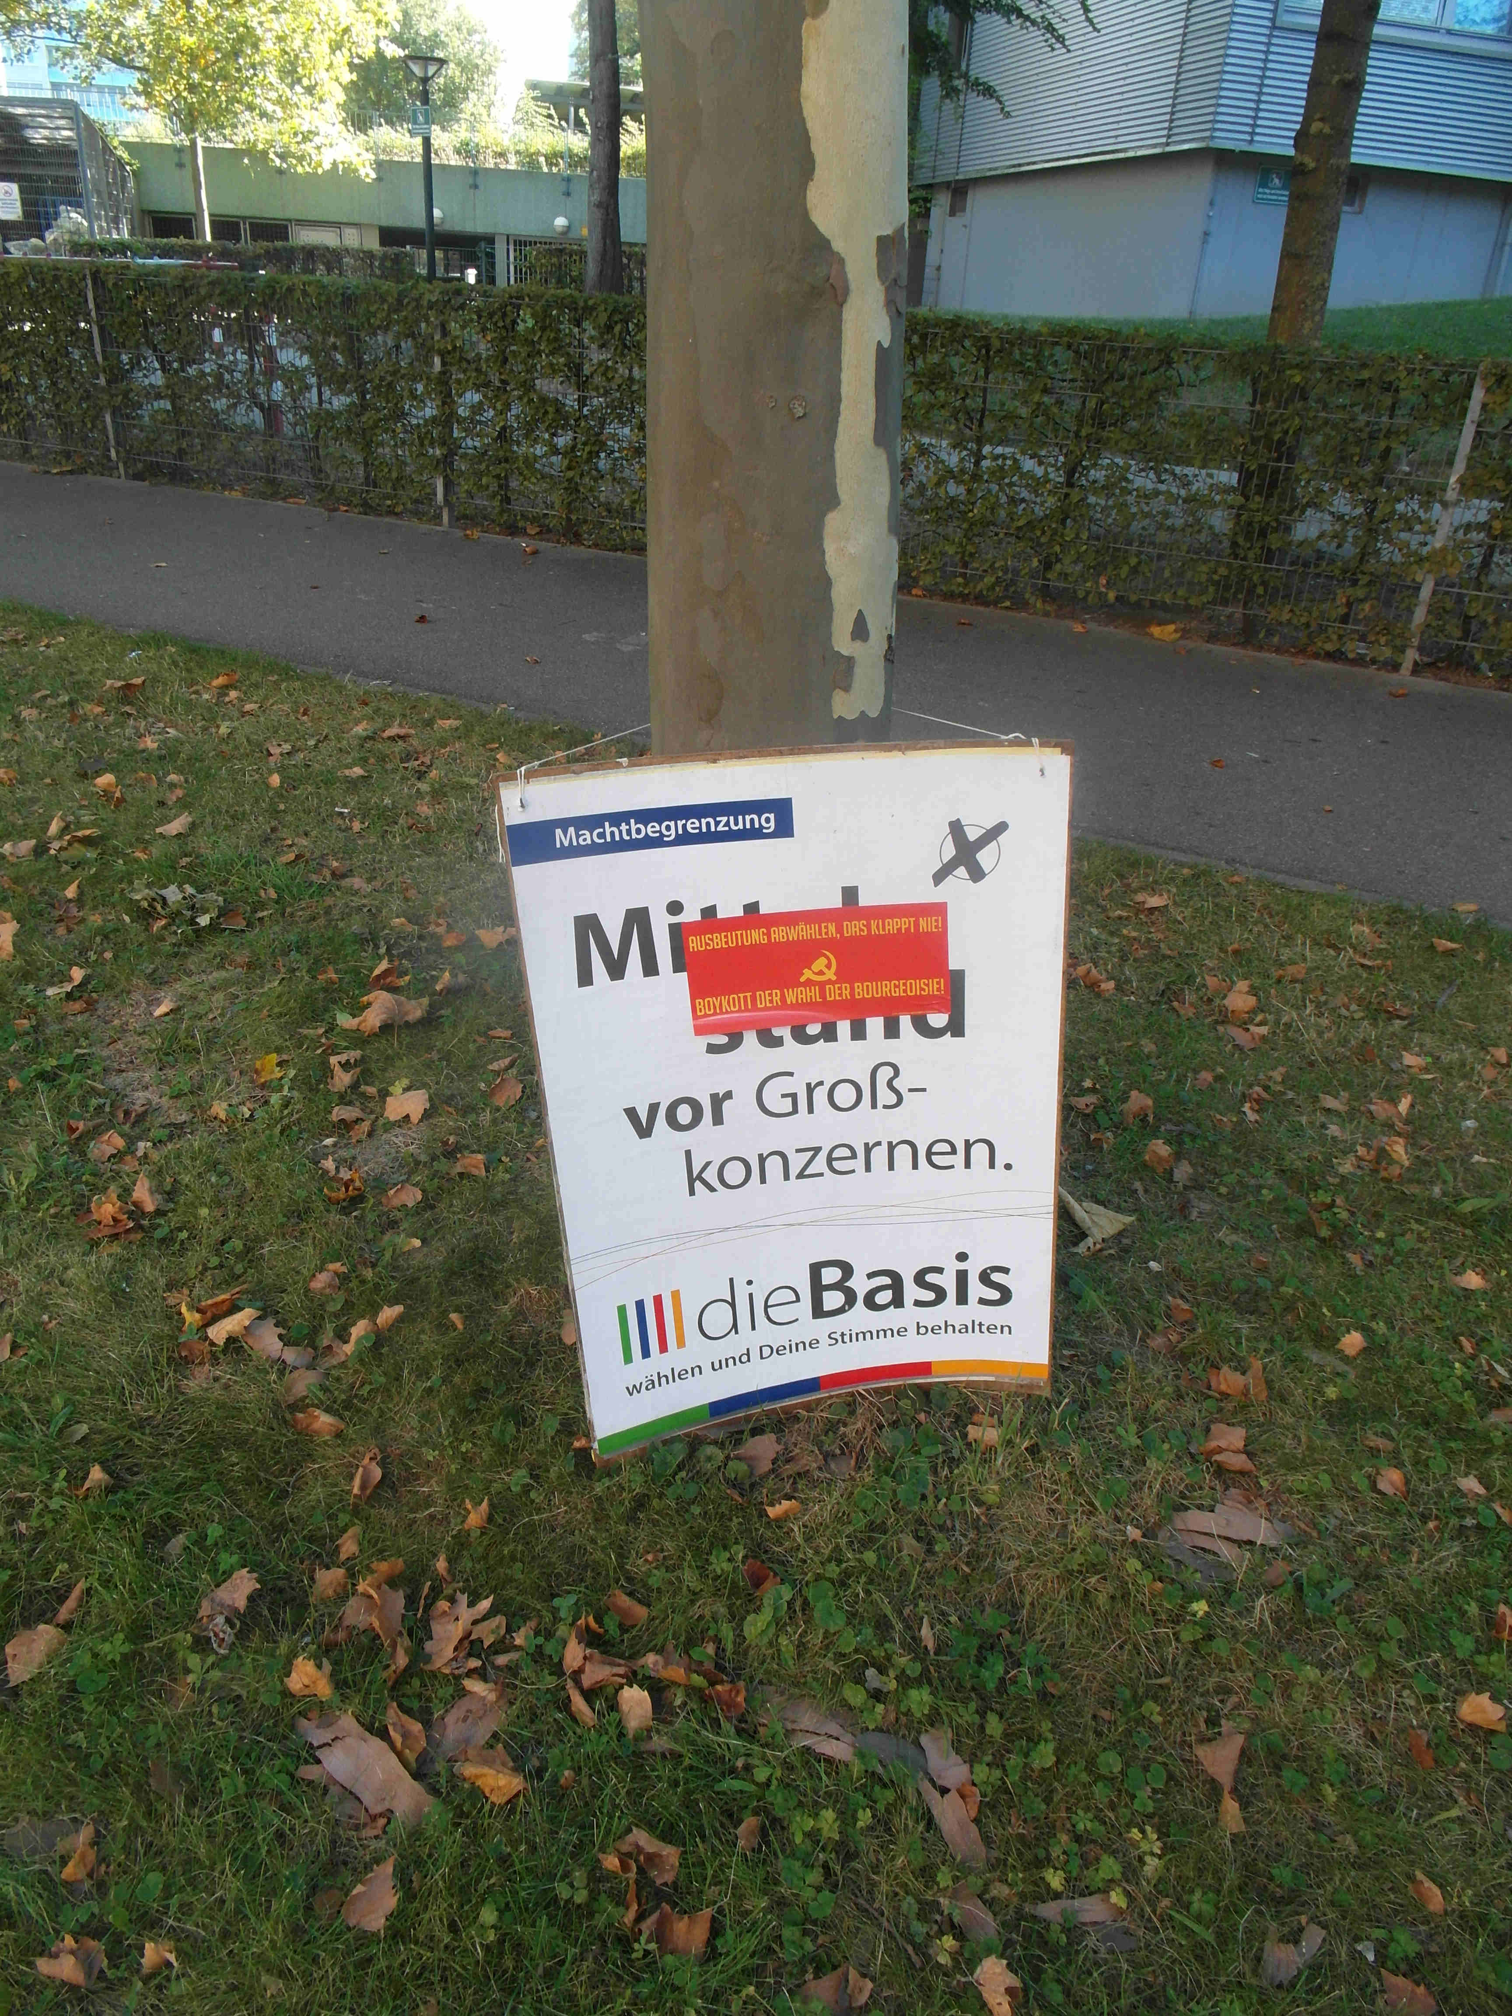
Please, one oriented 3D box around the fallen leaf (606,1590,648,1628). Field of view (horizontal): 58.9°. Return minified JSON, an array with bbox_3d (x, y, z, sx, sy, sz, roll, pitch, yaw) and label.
[{"bbox_3d":[-0.142,0.656,1.466,0.046,0.018,0.026,18,31,24],"label":"fallen leaf"}]

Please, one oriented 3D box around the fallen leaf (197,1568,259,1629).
[{"bbox_3d":[-0.578,0.652,1.477,0.039,0.030,0.069,24,33,35],"label":"fallen leaf"}]

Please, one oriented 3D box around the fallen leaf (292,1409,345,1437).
[{"bbox_3d":[-0.553,0.525,1.692,0.069,0.022,0.026,12,29,14],"label":"fallen leaf"}]

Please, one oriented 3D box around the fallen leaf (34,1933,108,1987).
[{"bbox_3d":[-0.578,0.804,1.133,0.052,0.030,0.032,9,28,12],"label":"fallen leaf"}]

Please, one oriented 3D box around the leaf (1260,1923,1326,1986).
[{"bbox_3d":[0.482,0.856,1.215,0.043,0.025,0.072,23,33,34],"label":"leaf"}]

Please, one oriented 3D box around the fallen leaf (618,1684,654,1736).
[{"bbox_3d":[-0.124,0.725,1.387,0.032,0.030,0.044,-7,28,-20],"label":"fallen leaf"}]

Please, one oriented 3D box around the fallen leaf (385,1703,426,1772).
[{"bbox_3d":[-0.347,0.720,1.330,0.071,0.020,0.031,24,34,35],"label":"fallen leaf"}]

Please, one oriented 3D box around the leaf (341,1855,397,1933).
[{"bbox_3d":[-0.343,0.811,1.221,0.041,0.025,0.059,22,32,33],"label":"leaf"}]

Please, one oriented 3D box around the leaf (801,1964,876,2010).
[{"bbox_3d":[0.069,0.830,1.133,0.061,0.025,0.035,-2,29,-12],"label":"leaf"}]

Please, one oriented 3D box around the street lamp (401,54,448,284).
[{"bbox_3d":[-4.060,-9.676,16.885,0.530,3.864,0.530,3,27,0],"label":"street lamp"}]

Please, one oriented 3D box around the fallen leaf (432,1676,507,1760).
[{"bbox_3d":[-0.288,0.715,1.352,0.055,0.022,0.088,14,30,18],"label":"fallen leaf"}]

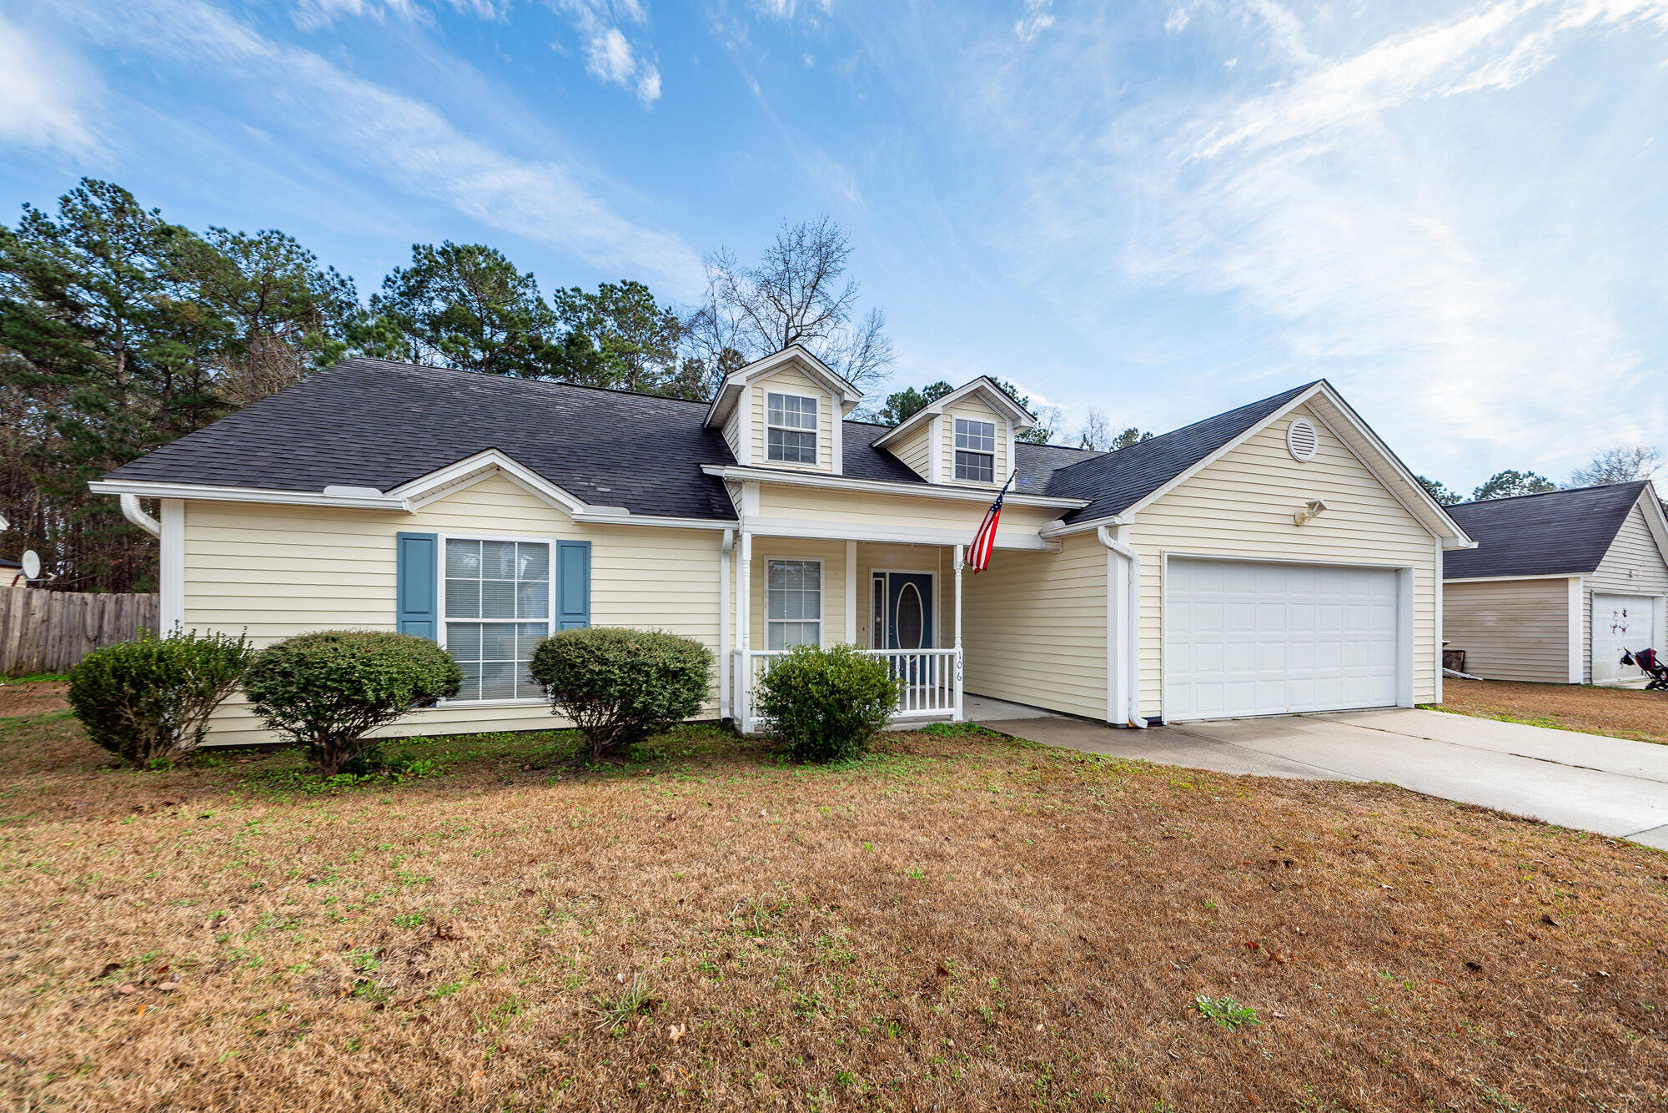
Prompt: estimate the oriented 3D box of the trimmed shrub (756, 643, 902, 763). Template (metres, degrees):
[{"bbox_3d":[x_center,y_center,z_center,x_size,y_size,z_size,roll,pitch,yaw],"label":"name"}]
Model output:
[{"bbox_3d":[-0.042,1.361,5.250,1.368,1.065,1.368,1,-4,-17],"label":"trimmed shrub"}]

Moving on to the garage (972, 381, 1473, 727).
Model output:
[{"bbox_3d":[5.659,0.049,10.126,6.650,4.550,5.600,1,-4,-17],"label":"garage"}]

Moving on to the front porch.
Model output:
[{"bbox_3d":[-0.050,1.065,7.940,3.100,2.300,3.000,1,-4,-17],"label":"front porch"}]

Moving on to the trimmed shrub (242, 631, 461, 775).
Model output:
[{"bbox_3d":[-4.076,1.227,4.800,1.420,1.168,1.420,1,-4,-17],"label":"trimmed shrub"}]

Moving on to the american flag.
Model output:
[{"bbox_3d":[1.779,-0.391,6.300,0.420,1.100,0.600,1,-4,-17],"label":"american flag"}]

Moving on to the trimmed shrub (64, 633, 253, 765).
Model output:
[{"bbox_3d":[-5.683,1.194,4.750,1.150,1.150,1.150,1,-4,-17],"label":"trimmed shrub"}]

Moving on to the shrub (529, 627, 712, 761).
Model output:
[{"bbox_3d":[-1.933,1.238,5.150,1.574,1.168,1.574,1,-4,-17],"label":"shrub"}]

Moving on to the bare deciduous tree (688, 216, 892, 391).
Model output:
[{"bbox_3d":[-1.727,-5.339,22.000,7.600,16.078,7.400,1,-4,-17],"label":"bare deciduous tree"}]

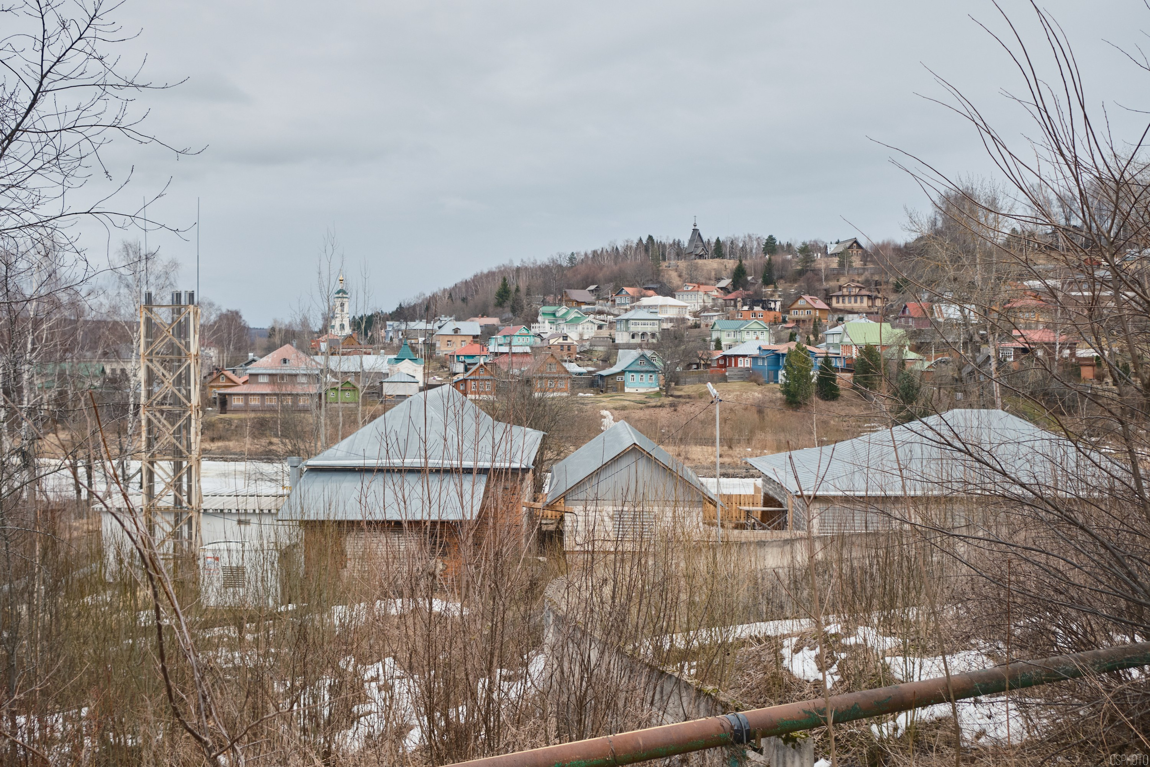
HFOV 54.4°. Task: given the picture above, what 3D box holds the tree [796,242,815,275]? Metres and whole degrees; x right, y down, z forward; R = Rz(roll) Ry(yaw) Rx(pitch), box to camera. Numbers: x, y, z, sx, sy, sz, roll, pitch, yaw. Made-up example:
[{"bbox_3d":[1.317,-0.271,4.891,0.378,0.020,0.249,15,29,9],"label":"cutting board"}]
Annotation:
[{"bbox_3d":[78.486,-42.415,380.000,6.300,11.300,6.300,0,1,0],"label":"tree"}]

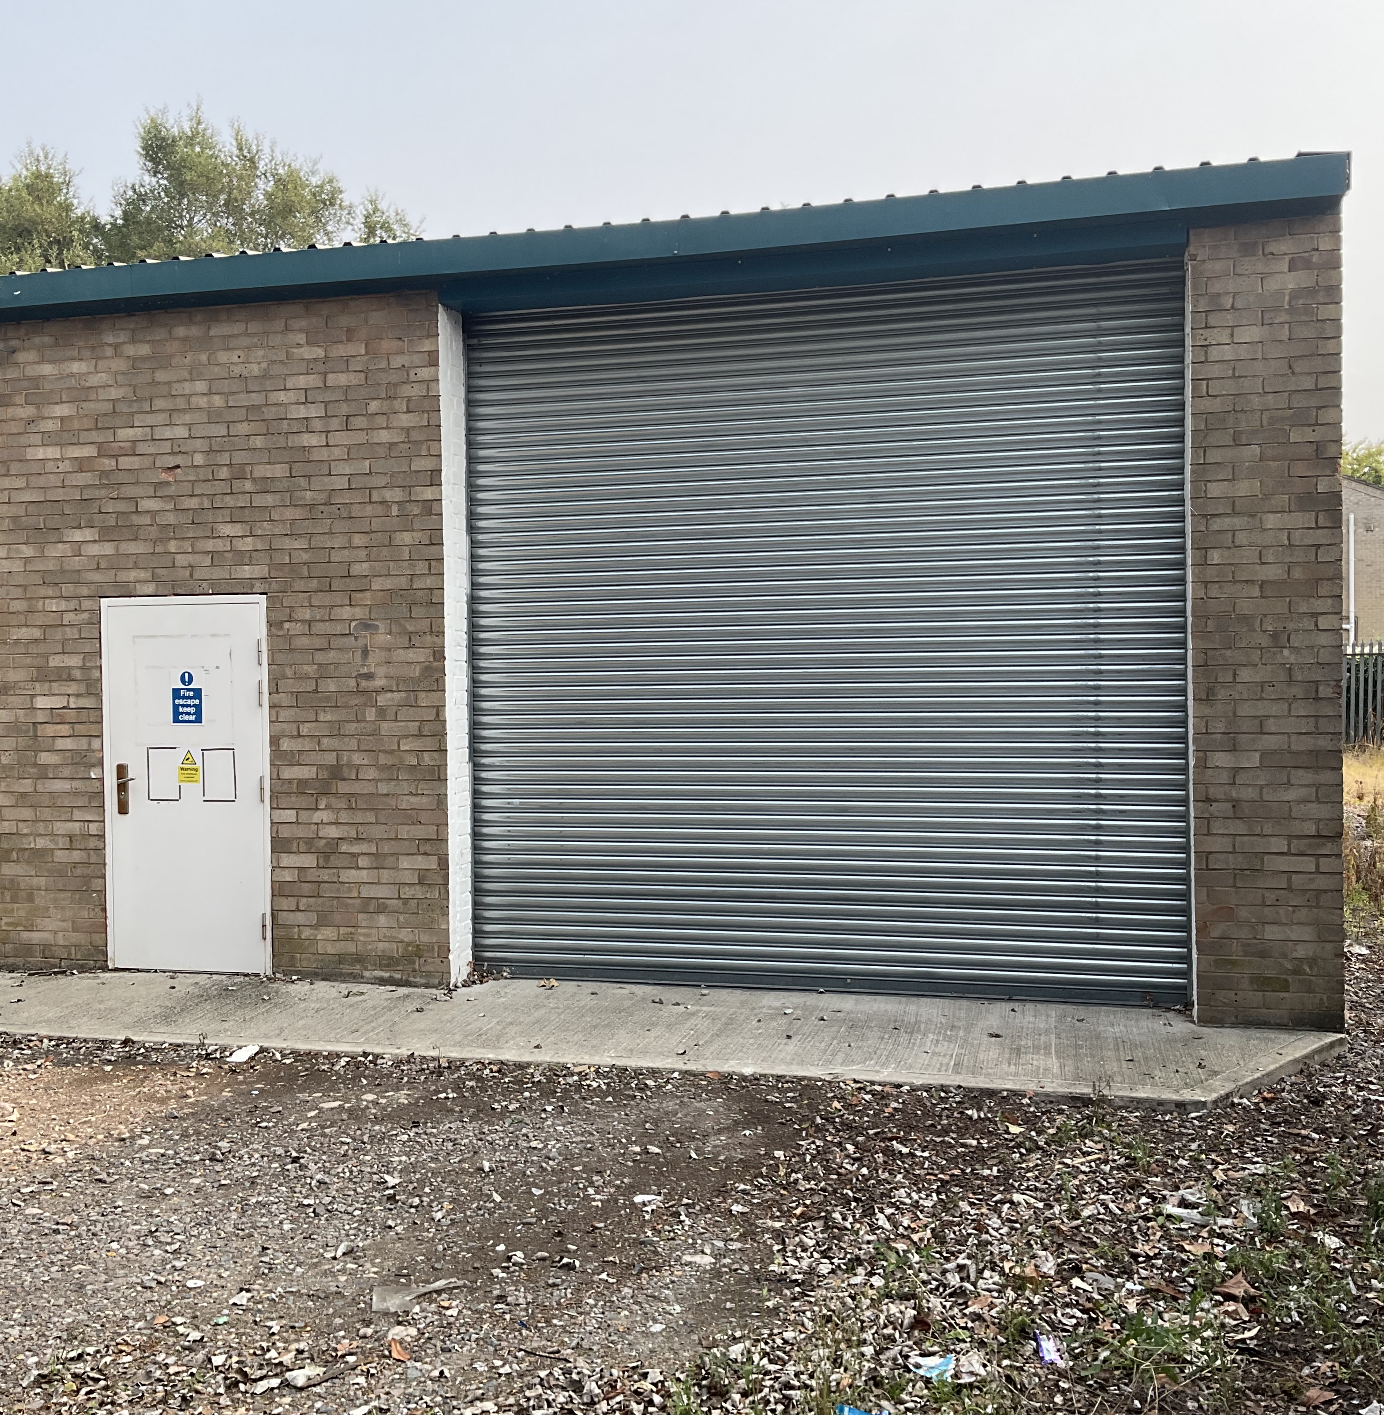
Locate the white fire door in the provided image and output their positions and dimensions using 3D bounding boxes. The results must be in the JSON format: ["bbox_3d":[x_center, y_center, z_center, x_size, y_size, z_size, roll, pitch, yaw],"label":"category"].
[{"bbox_3d":[-2.674,0.410,8.418,0.995,1.990,0.080,0,1,15],"label":"white fire door"}]

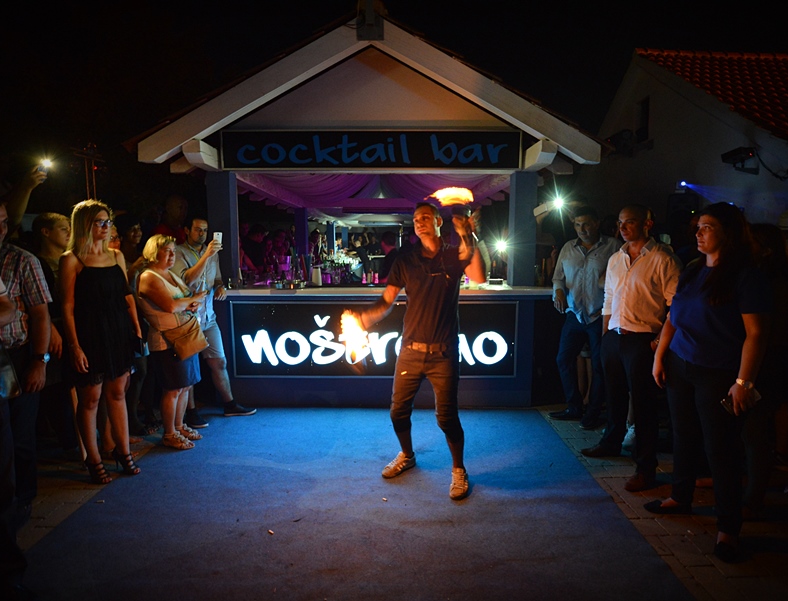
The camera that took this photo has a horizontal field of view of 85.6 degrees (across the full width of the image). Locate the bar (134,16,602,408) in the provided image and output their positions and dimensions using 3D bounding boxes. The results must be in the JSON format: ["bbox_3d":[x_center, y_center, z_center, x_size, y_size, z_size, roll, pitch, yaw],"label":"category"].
[{"bbox_3d":[-0.190,-0.738,5.250,3.650,3.200,3.800,0,7,1],"label":"bar"}]

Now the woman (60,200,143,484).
[{"bbox_3d":[-1.880,0.278,2.771,0.360,1.760,0.460,6,9,40],"label":"woman"}]

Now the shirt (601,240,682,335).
[{"bbox_3d":[1.590,-0.090,2.738,0.300,0.640,0.500,-4,8,-33],"label":"shirt"}]

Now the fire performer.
[{"bbox_3d":[0.130,0.293,2.602,0.820,1.770,0.520,1,7,12],"label":"fire performer"}]

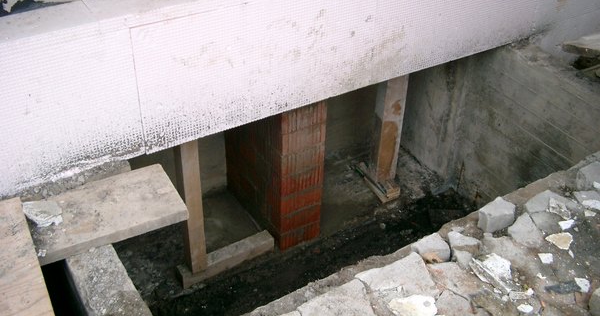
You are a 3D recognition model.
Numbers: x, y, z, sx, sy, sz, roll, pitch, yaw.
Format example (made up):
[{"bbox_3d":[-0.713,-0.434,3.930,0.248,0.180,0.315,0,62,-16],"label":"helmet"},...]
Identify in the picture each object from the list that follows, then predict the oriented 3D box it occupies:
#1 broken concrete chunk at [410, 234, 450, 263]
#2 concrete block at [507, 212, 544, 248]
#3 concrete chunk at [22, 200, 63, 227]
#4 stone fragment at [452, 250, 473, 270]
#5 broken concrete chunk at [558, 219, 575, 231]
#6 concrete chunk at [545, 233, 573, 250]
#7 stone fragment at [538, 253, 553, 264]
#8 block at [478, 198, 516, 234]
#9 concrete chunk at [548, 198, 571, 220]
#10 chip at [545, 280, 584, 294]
[{"bbox_3d":[0.483,0.342,2.356,0.115,0.065,0.104,-16,40,-22],"label":"broken concrete chunk"},{"bbox_3d":[0.837,0.265,2.388,0.120,0.050,0.160,1,31,-1],"label":"concrete block"},{"bbox_3d":[-0.947,0.206,2.368,0.140,0.045,0.120,1,31,-1],"label":"concrete chunk"},{"bbox_3d":[0.565,0.354,2.236,0.070,0.045,0.070,1,31,-1],"label":"stone fragment"},{"bbox_3d":[1.016,0.255,2.444,0.075,0.015,0.036,-17,36,-27],"label":"broken concrete chunk"},{"bbox_3d":[1.009,0.314,2.457,0.098,0.018,0.090,-25,44,-31],"label":"concrete chunk"},{"bbox_3d":[0.871,0.356,2.274,0.052,0.015,0.044,-3,32,-7],"label":"stone fragment"},{"bbox_3d":[0.775,0.229,2.502,0.130,0.090,0.099,-27,45,-33],"label":"block"},{"bbox_3d":[1.017,0.200,2.510,0.072,0.040,0.105,1,31,-1],"label":"concrete chunk"},{"bbox_3d":[0.922,0.460,2.254,0.118,0.018,0.048,-4,37,-7],"label":"chip"}]

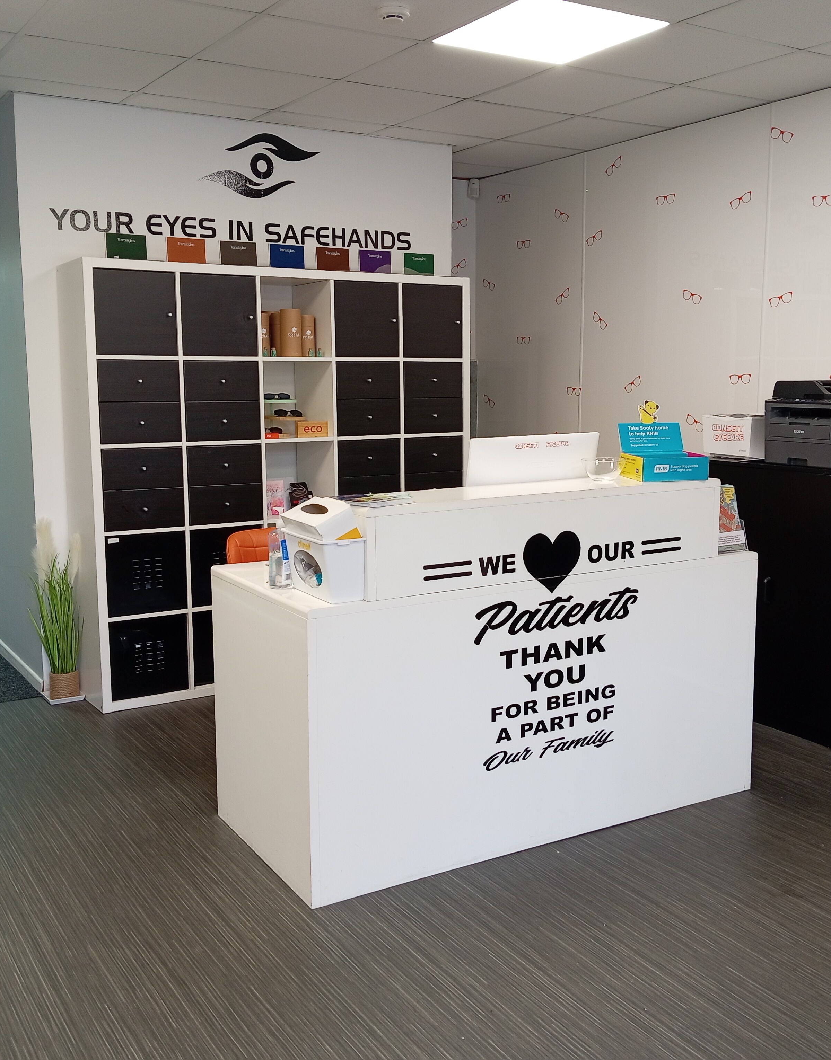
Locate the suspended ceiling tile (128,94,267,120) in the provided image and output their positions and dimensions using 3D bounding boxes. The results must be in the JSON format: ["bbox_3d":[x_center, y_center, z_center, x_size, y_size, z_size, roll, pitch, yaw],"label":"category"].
[{"bbox_3d":[-0.922,-1.815,4.716,0.594,0.018,0.225,-6,10,-31],"label":"suspended ceiling tile"}]

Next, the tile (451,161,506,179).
[{"bbox_3d":[0.227,-2.052,6.246,0.582,0.018,0.438,-6,10,-31],"label":"tile"}]

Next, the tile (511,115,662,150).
[{"bbox_3d":[0.807,-1.911,5.296,0.552,0.018,0.594,-6,10,-31],"label":"tile"}]

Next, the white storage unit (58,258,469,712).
[{"bbox_3d":[-0.615,-0.244,5.045,1.820,1.820,0.391,-5,10,-32],"label":"white storage unit"}]

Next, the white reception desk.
[{"bbox_3d":[0.246,0.373,3.513,1.610,1.040,0.705,-5,10,-30],"label":"white reception desk"}]

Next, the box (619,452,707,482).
[{"bbox_3d":[0.797,-0.204,3.533,0.214,0.073,0.208,-2,9,-8],"label":"box"}]

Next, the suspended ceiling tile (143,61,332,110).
[{"bbox_3d":[-0.703,-1.766,4.368,0.592,0.020,0.592,-5,10,-32],"label":"suspended ceiling tile"}]

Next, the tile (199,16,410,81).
[{"bbox_3d":[-0.386,-1.689,3.864,0.594,0.018,0.594,-6,10,-31],"label":"tile"}]

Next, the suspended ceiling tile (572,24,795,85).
[{"bbox_3d":[0.950,-1.714,3.986,0.594,0.018,0.594,-6,10,-31],"label":"suspended ceiling tile"}]

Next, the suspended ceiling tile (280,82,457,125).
[{"bbox_3d":[-0.196,-1.815,4.681,0.595,0.020,0.595,-5,10,-31],"label":"suspended ceiling tile"}]

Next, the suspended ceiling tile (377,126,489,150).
[{"bbox_3d":[-0.004,-1.938,5.498,0.595,0.020,0.595,-5,10,-31],"label":"suspended ceiling tile"}]

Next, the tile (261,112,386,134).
[{"bbox_3d":[-0.414,-1.866,5.031,0.592,0.020,0.223,-5,10,-32],"label":"tile"}]

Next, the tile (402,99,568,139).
[{"bbox_3d":[0.316,-1.863,4.994,0.594,0.018,0.594,-6,10,-31],"label":"tile"}]

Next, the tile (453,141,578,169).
[{"bbox_3d":[0.500,-1.986,5.806,0.576,0.018,0.594,-6,10,-31],"label":"tile"}]

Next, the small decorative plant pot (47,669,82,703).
[{"bbox_3d":[-1.492,0.660,4.701,0.125,0.122,0.125,0,9,0],"label":"small decorative plant pot"}]

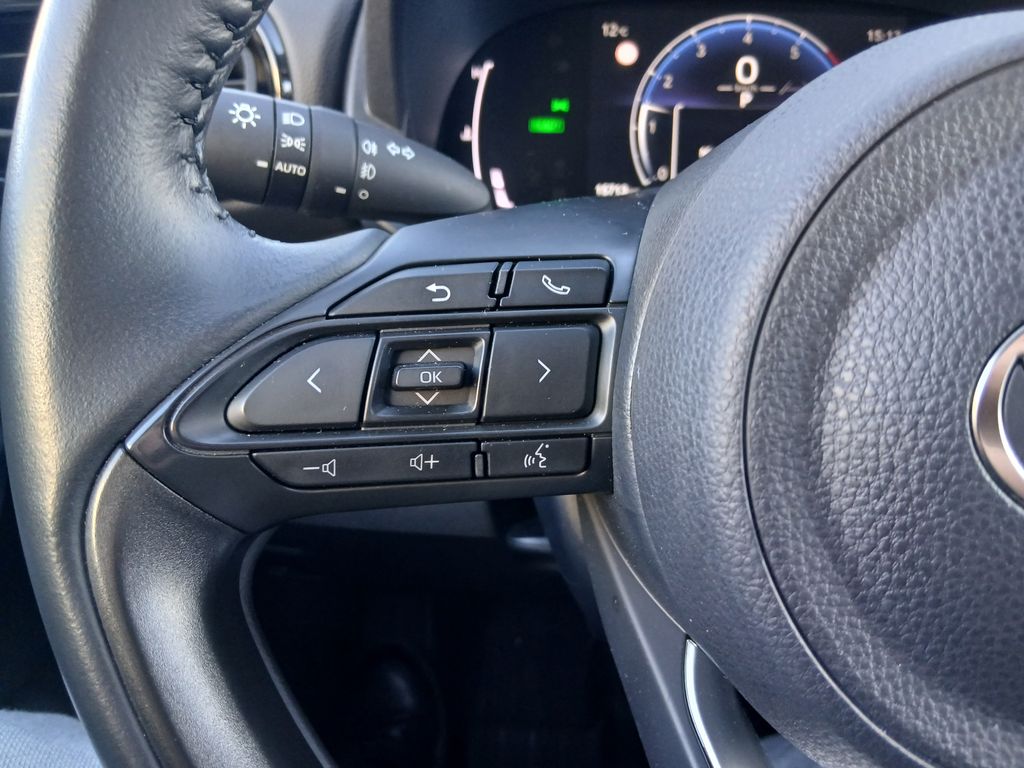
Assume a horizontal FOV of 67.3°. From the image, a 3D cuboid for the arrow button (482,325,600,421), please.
[{"bbox_3d":[0.005,-0.003,0.147,0.023,0.017,0.008,-2,8,-4],"label":"arrow button"}]

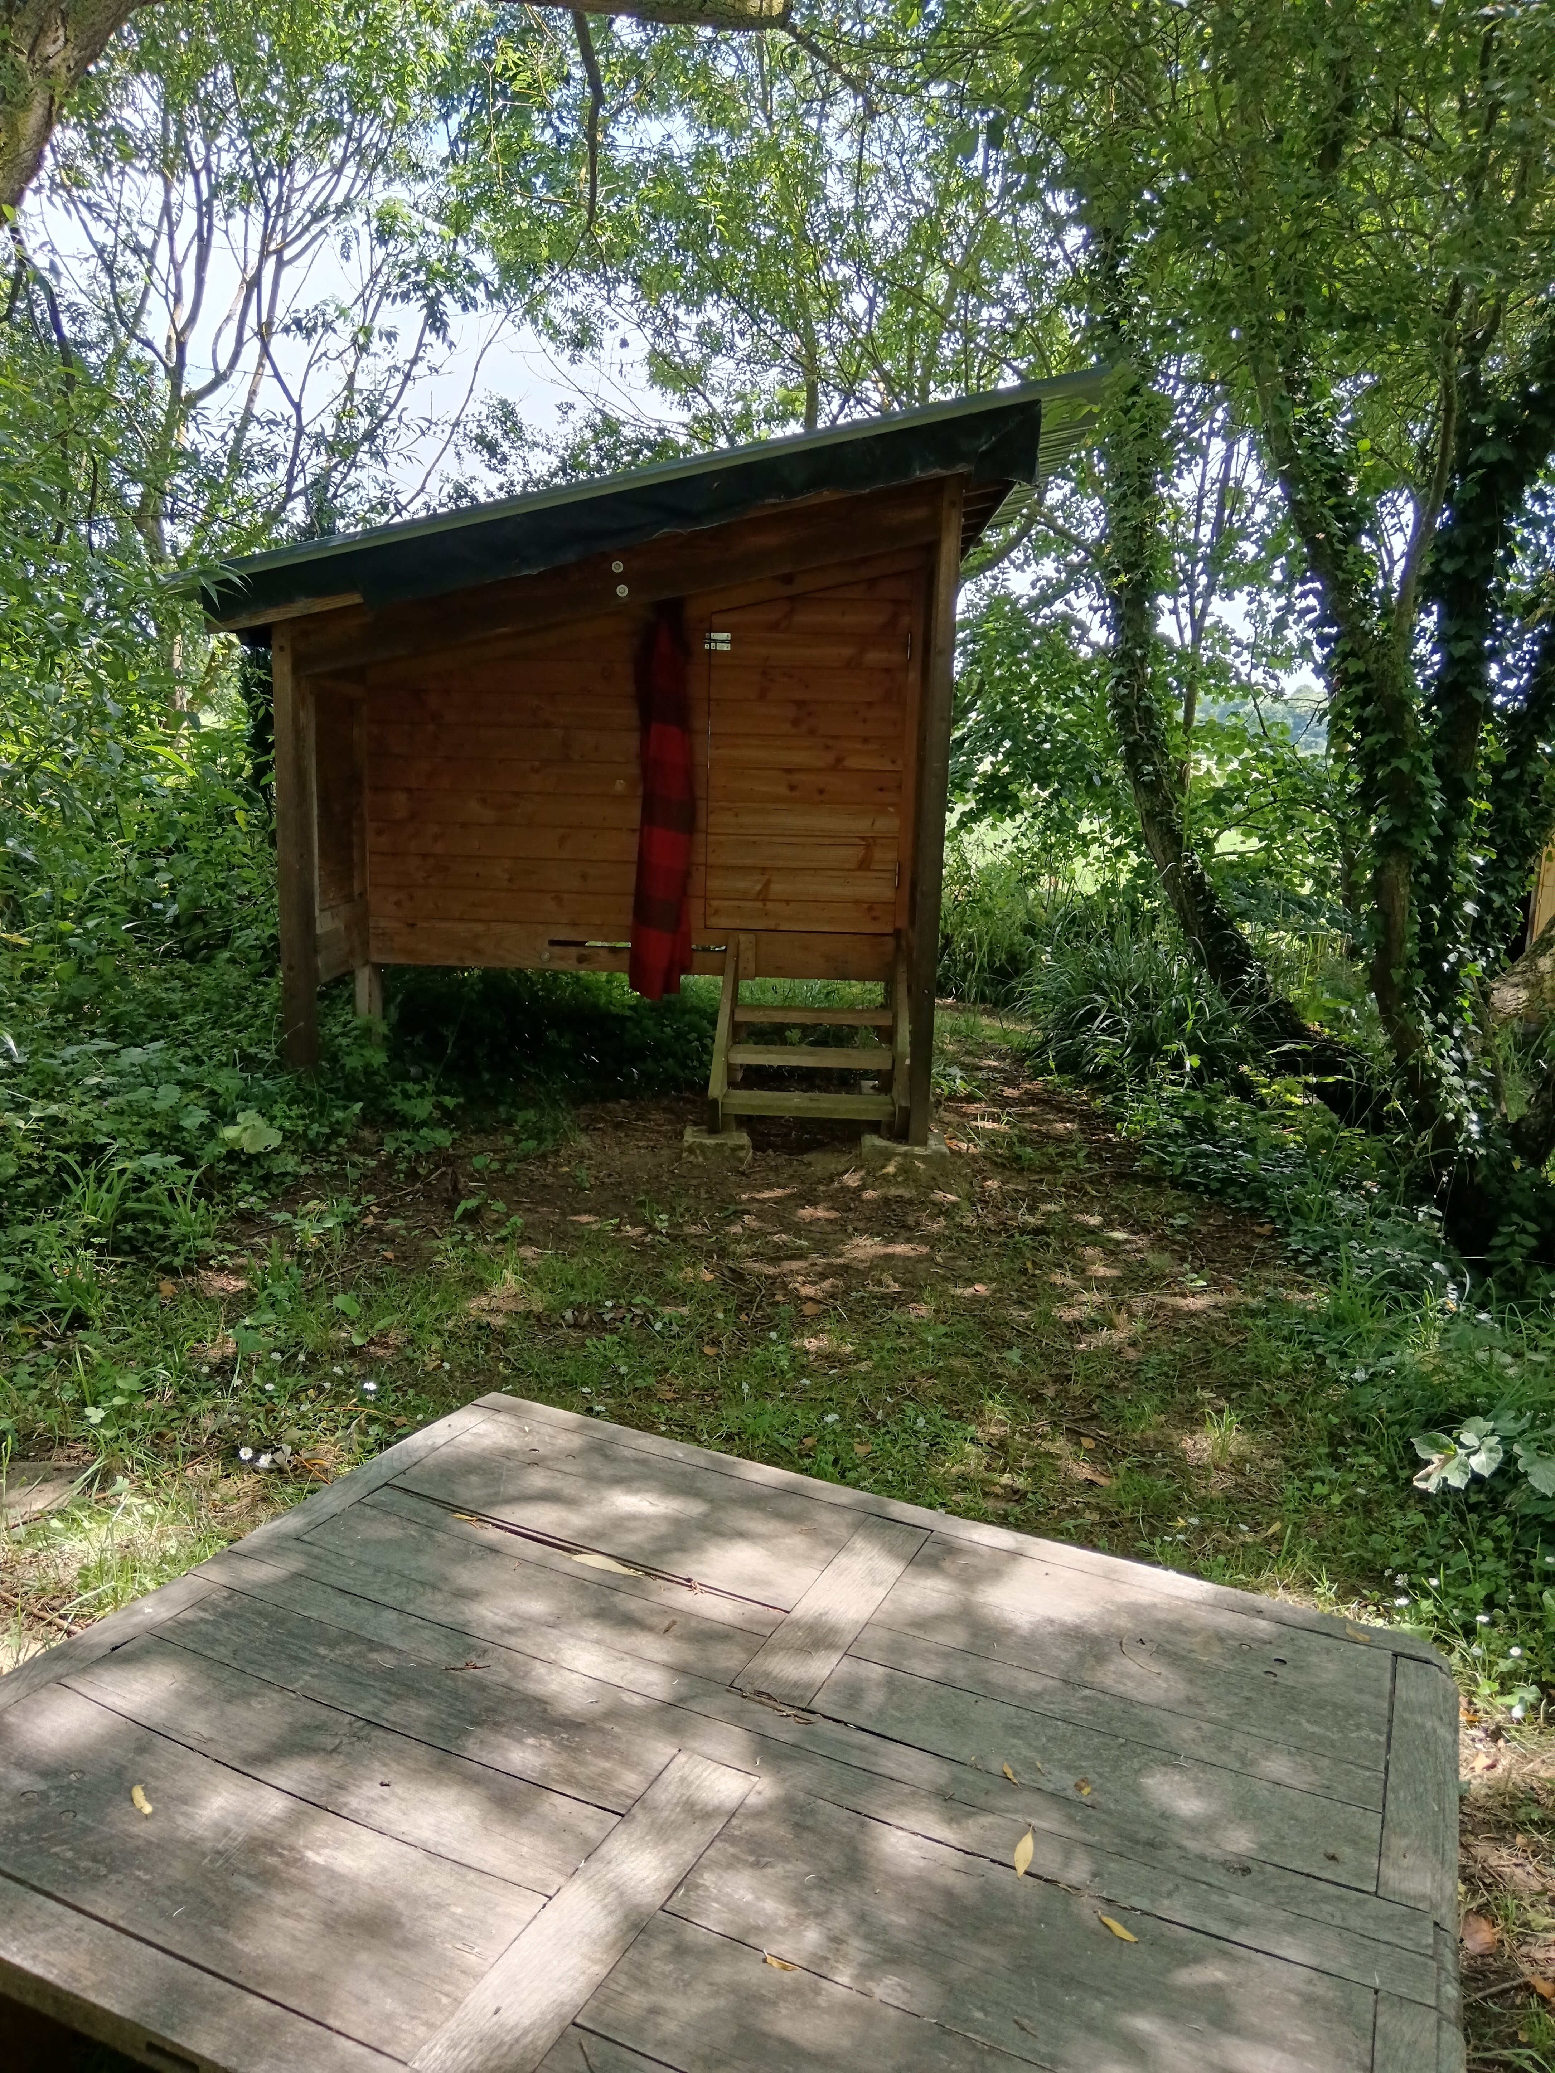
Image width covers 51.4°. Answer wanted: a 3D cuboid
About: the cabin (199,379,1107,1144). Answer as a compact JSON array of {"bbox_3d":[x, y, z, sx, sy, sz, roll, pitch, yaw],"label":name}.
[{"bbox_3d":[-0.463,-1.274,7.647,3.341,2.887,3.350,2,10,2],"label":"cabin"}]

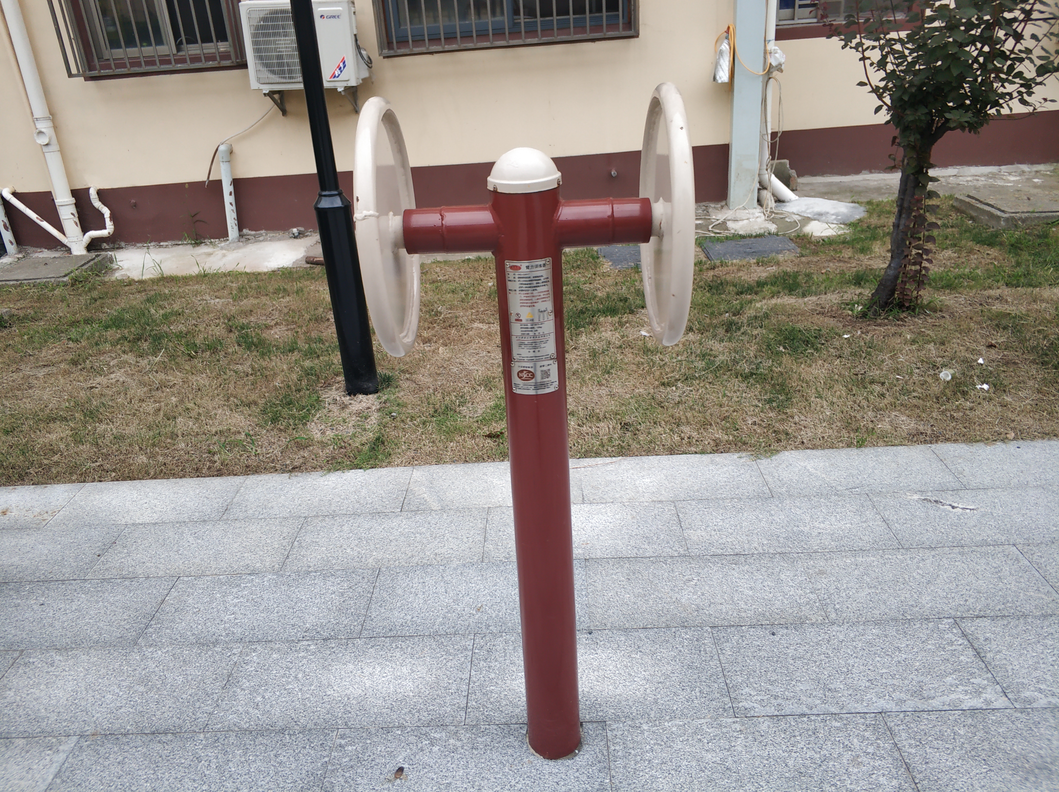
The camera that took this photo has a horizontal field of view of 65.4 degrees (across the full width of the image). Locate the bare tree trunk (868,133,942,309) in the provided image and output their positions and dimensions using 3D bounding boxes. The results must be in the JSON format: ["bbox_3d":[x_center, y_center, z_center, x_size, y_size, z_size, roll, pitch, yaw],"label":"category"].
[{"bbox_3d":[1.863,-0.847,4.099,0.270,0.837,0.200,-2,23,3],"label":"bare tree trunk"}]

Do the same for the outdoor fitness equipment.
[{"bbox_3d":[0.021,0.141,1.565,0.490,1.353,0.425,-3,23,2],"label":"outdoor fitness equipment"}]

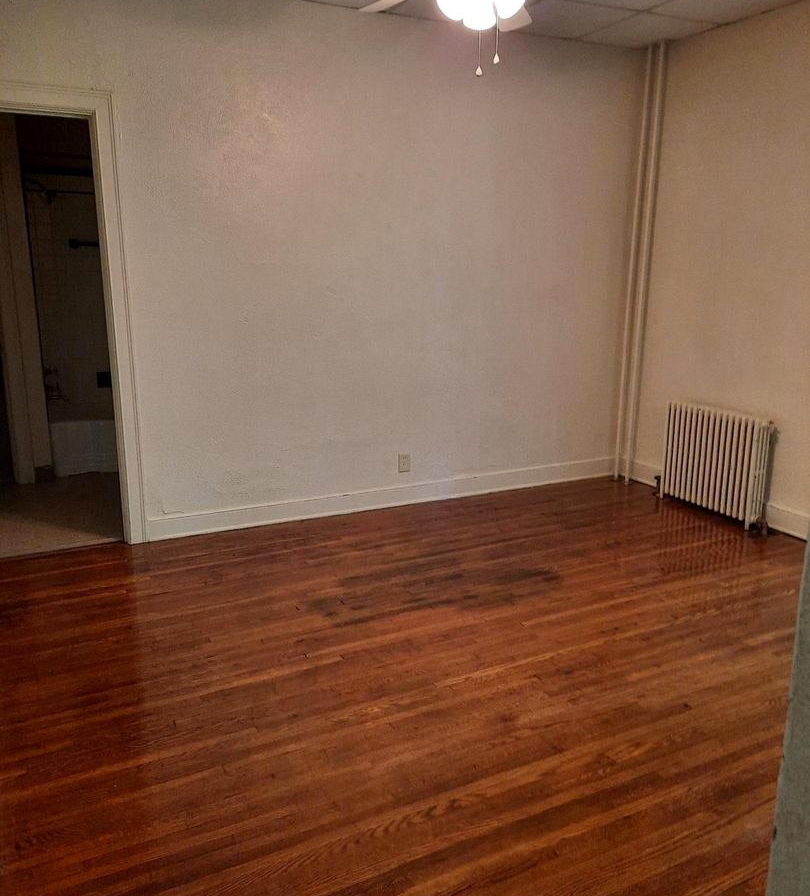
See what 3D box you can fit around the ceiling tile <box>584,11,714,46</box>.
[{"bbox_3d":[1.384,-2.406,4.495,0.530,0.020,0.570,-6,15,-25],"label":"ceiling tile"}]

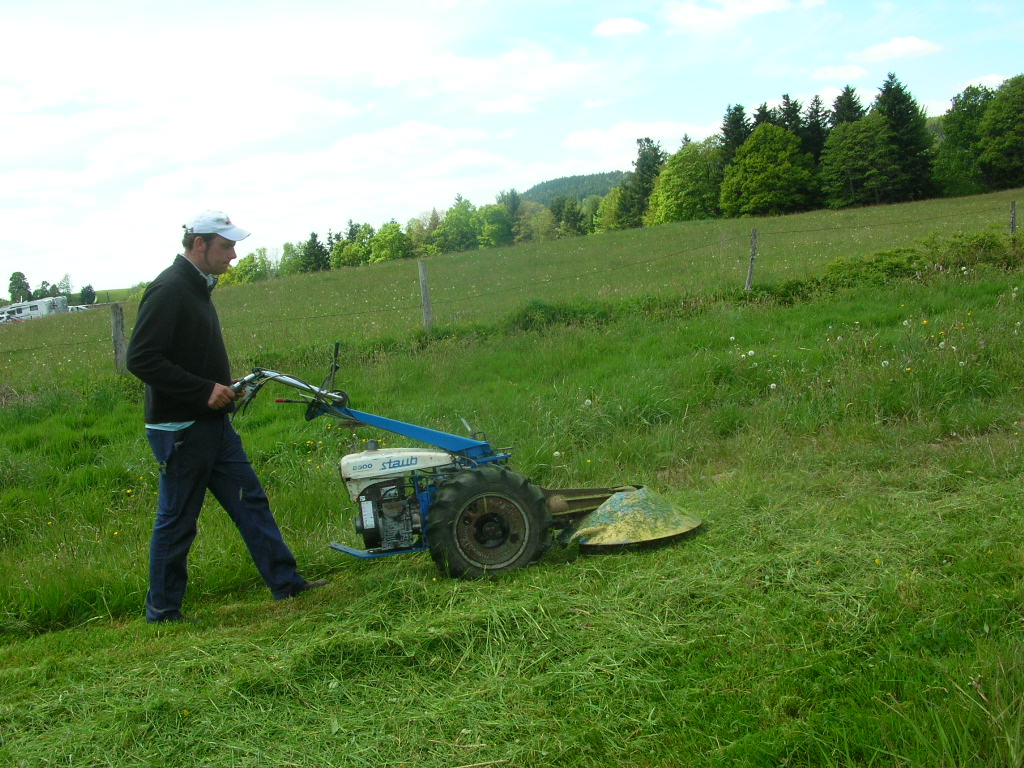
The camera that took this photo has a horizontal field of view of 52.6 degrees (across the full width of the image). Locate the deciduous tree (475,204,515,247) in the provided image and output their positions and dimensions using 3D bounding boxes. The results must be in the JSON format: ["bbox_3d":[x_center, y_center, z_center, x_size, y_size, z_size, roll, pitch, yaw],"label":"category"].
[{"bbox_3d":[-3.042,-27.555,180.000,6.800,7.300,6.800,-5,7,0],"label":"deciduous tree"}]

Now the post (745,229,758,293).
[{"bbox_3d":[3.285,-1.673,14.200,0.100,0.930,0.100,3,7,-1],"label":"post"}]

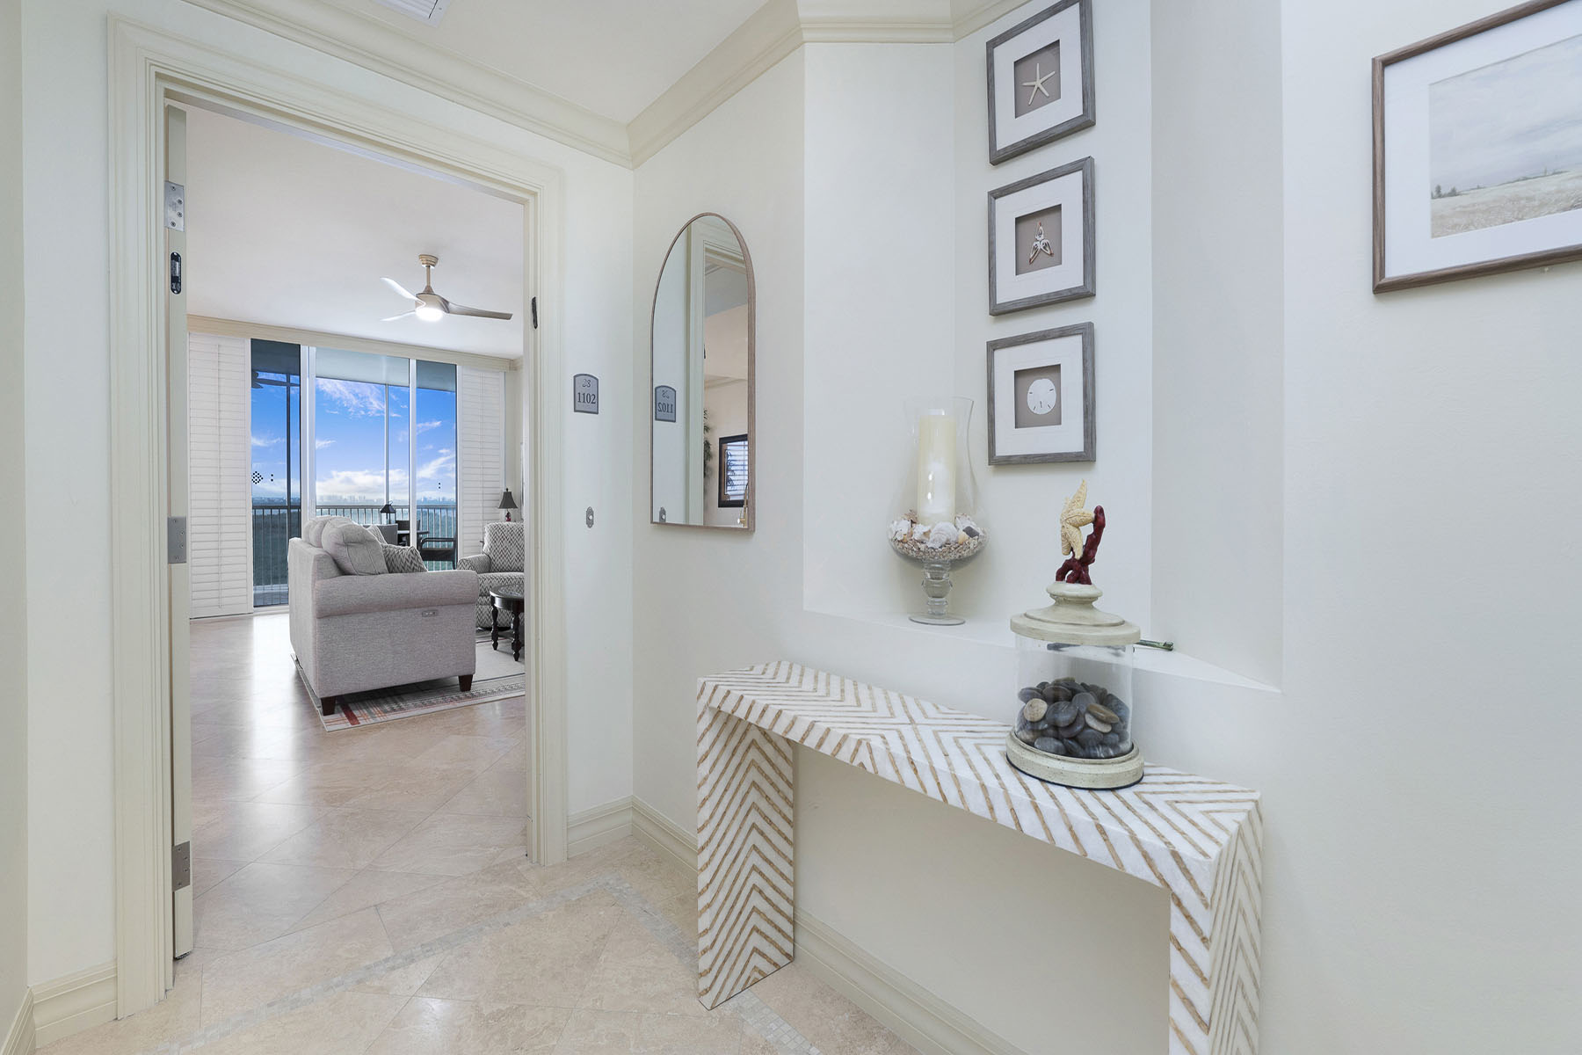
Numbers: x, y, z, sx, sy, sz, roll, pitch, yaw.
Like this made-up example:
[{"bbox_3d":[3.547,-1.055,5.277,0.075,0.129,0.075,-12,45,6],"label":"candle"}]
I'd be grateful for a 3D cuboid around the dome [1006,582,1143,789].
[{"bbox_3d":[0.456,0.231,0.993,0.200,0.287,0.200,-2,3,-44],"label":"dome"}]

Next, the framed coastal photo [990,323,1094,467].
[{"bbox_3d":[0.560,-0.292,1.393,0.030,0.294,0.245,-2,3,-45],"label":"framed coastal photo"}]

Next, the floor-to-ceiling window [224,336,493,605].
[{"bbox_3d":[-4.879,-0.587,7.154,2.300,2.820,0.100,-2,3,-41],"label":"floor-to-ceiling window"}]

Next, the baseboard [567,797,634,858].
[{"bbox_3d":[-0.649,1.015,2.094,0.235,0.136,0.020,-2,3,-41],"label":"baseboard"}]

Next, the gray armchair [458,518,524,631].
[{"bbox_3d":[-2.738,0.433,6.090,0.820,0.970,0.860,-1,2,-15],"label":"gray armchair"}]

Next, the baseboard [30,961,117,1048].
[{"bbox_3d":[-1.577,1.046,1.358,0.130,0.136,0.020,-2,3,-42],"label":"baseboard"}]

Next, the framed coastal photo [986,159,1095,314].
[{"bbox_3d":[0.560,-0.647,1.393,0.030,0.294,0.245,-2,3,-45],"label":"framed coastal photo"}]

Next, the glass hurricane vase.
[{"bbox_3d":[0.341,-0.037,1.433,0.221,0.505,0.221,0,2,0],"label":"glass hurricane vase"}]

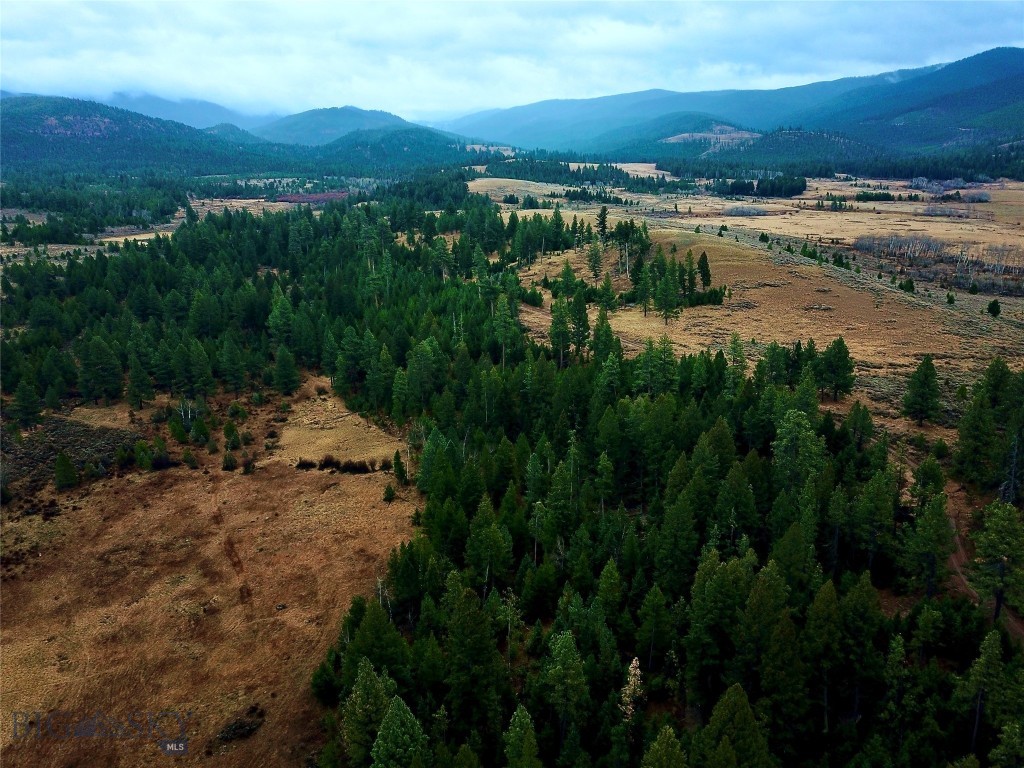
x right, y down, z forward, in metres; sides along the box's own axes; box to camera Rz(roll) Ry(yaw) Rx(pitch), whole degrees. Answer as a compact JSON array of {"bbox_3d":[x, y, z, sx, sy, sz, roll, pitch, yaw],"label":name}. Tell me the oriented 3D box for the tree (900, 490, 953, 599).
[{"bbox_3d":[50.120,19.240,90.420,5.530,14.020,5.530,0,16,0],"label":"tree"}]

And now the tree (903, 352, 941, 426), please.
[{"bbox_3d":[81.200,1.160,150.580,6.660,14.260,6.660,0,16,0],"label":"tree"}]

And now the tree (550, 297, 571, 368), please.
[{"bbox_3d":[10.580,-10.460,162.320,4.220,15.290,4.220,0,16,0],"label":"tree"}]

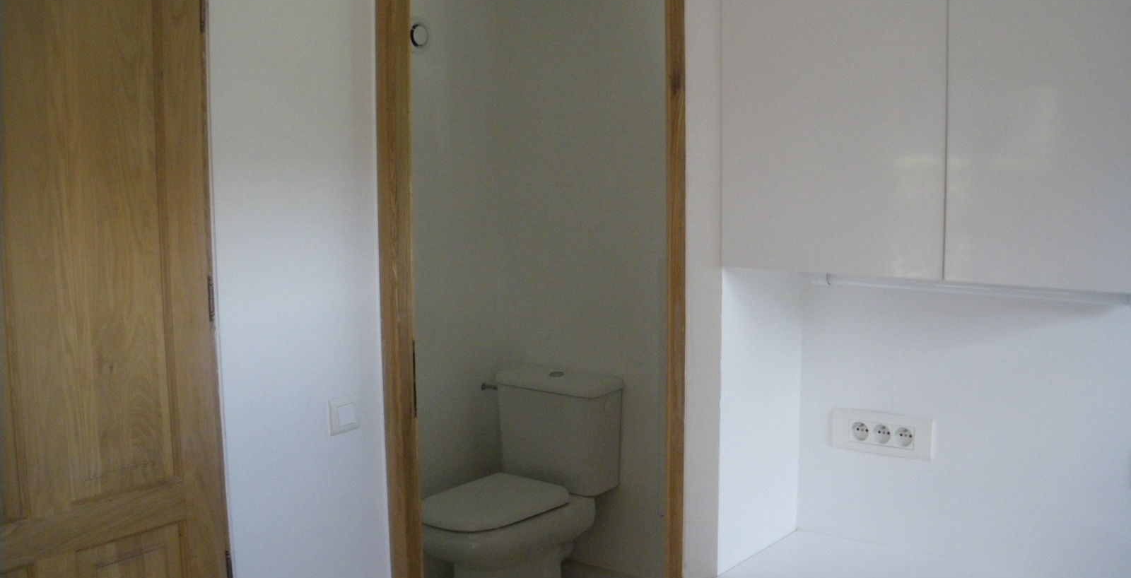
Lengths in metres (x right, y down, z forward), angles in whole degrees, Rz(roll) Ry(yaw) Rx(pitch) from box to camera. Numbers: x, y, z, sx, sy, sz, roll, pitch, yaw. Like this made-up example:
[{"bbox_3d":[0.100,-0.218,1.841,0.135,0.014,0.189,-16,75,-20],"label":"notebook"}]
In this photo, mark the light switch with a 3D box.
[{"bbox_3d":[-0.482,0.276,2.570,0.011,0.081,0.081,5,9,36],"label":"light switch"}]

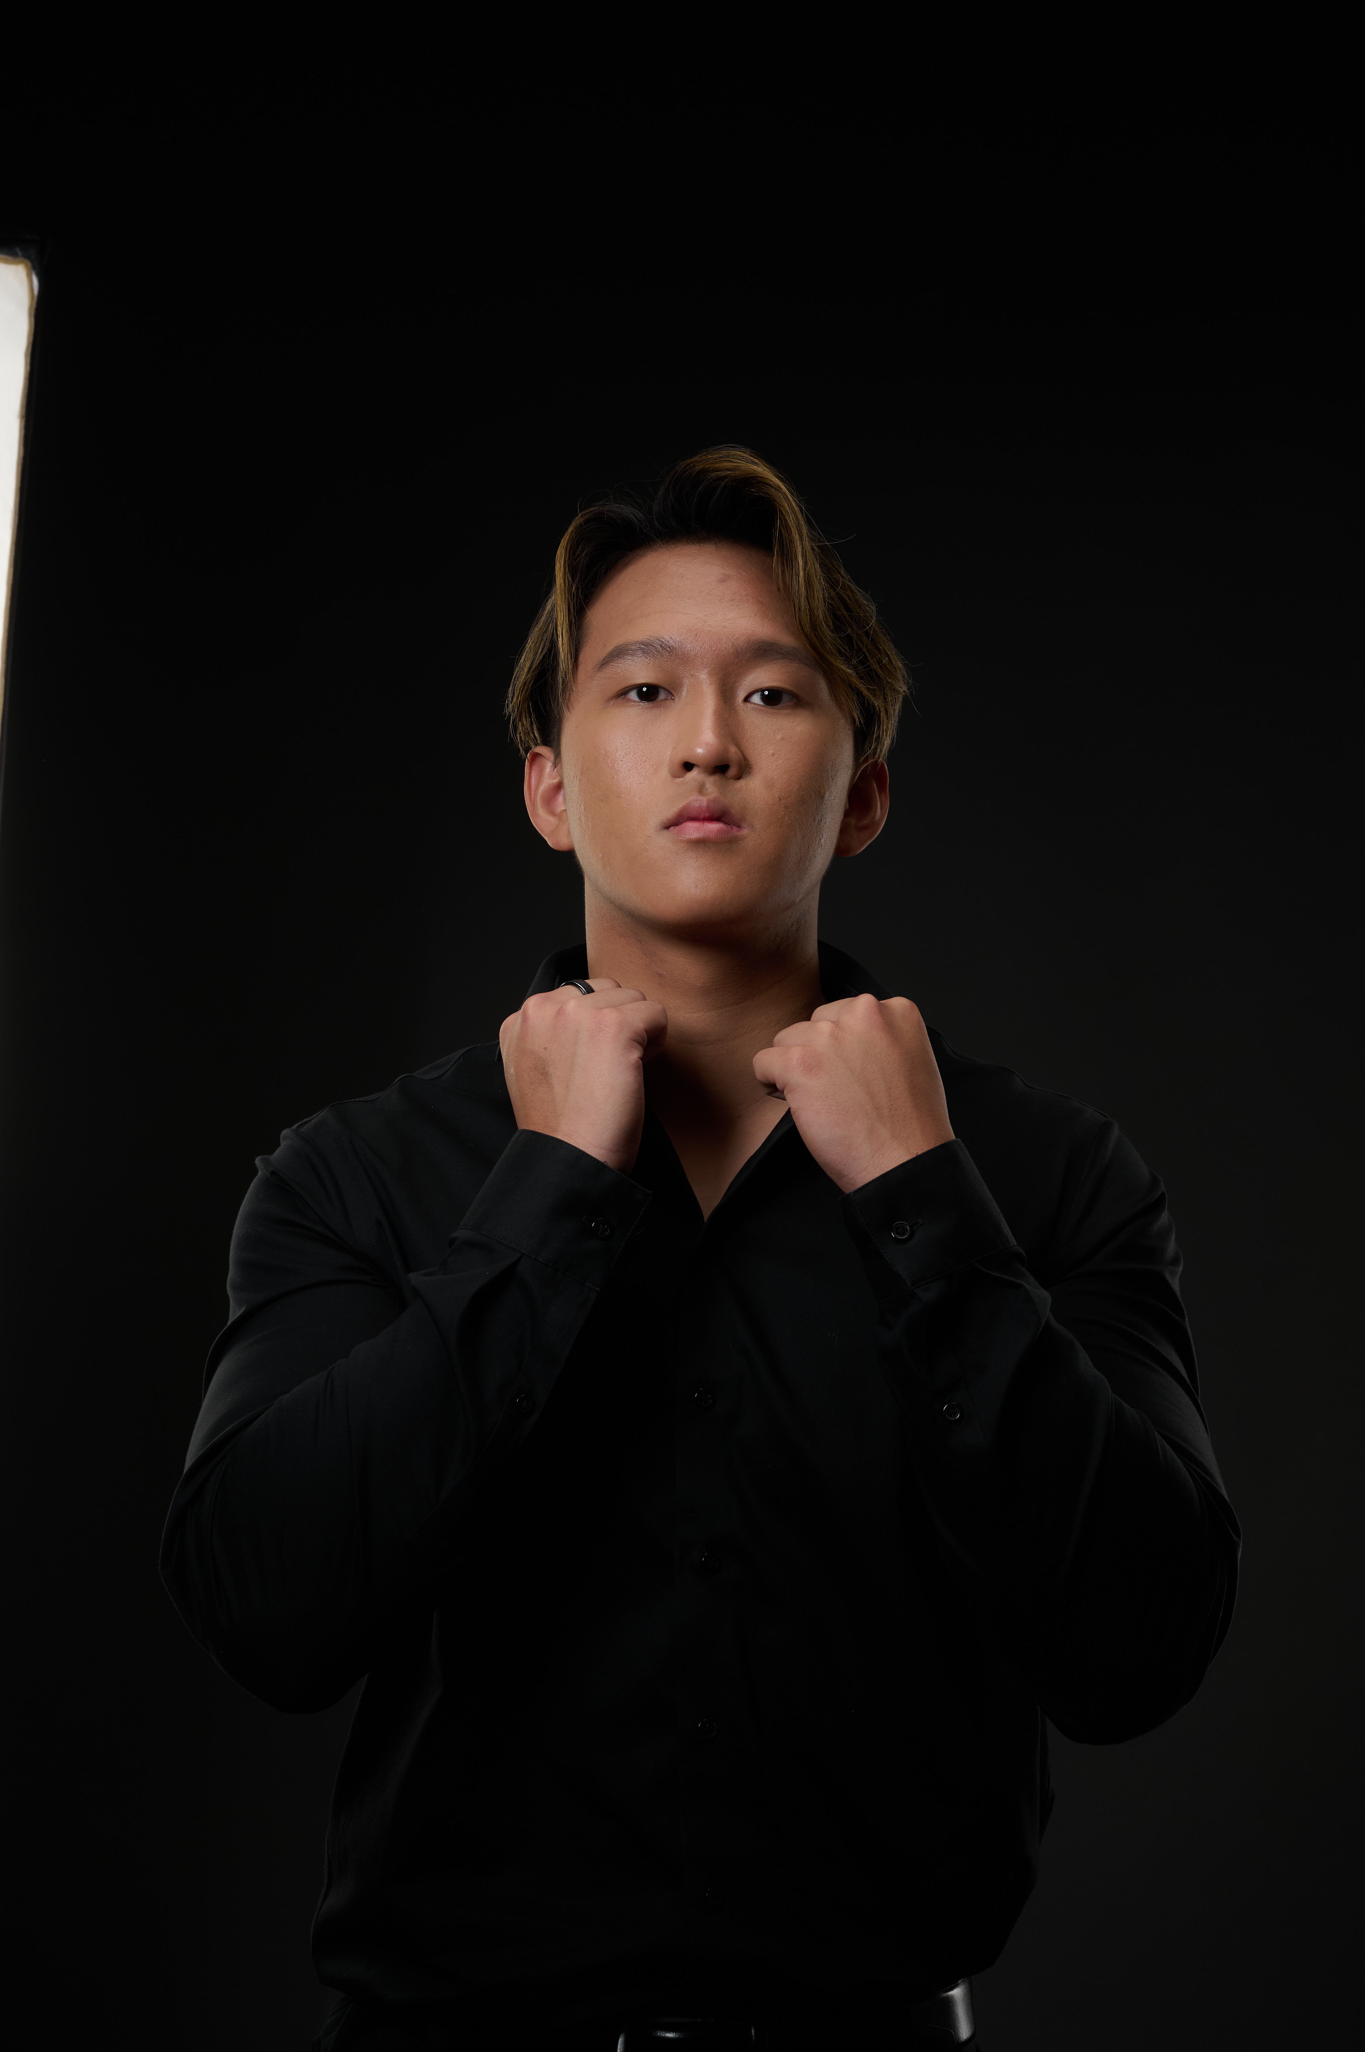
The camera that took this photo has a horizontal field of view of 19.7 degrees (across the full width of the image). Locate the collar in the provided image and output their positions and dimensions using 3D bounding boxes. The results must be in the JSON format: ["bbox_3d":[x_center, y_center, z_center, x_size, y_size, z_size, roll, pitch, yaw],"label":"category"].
[{"bbox_3d":[0.013,-0.008,2.080,0.205,0.088,0.165,0,0,0],"label":"collar"}]

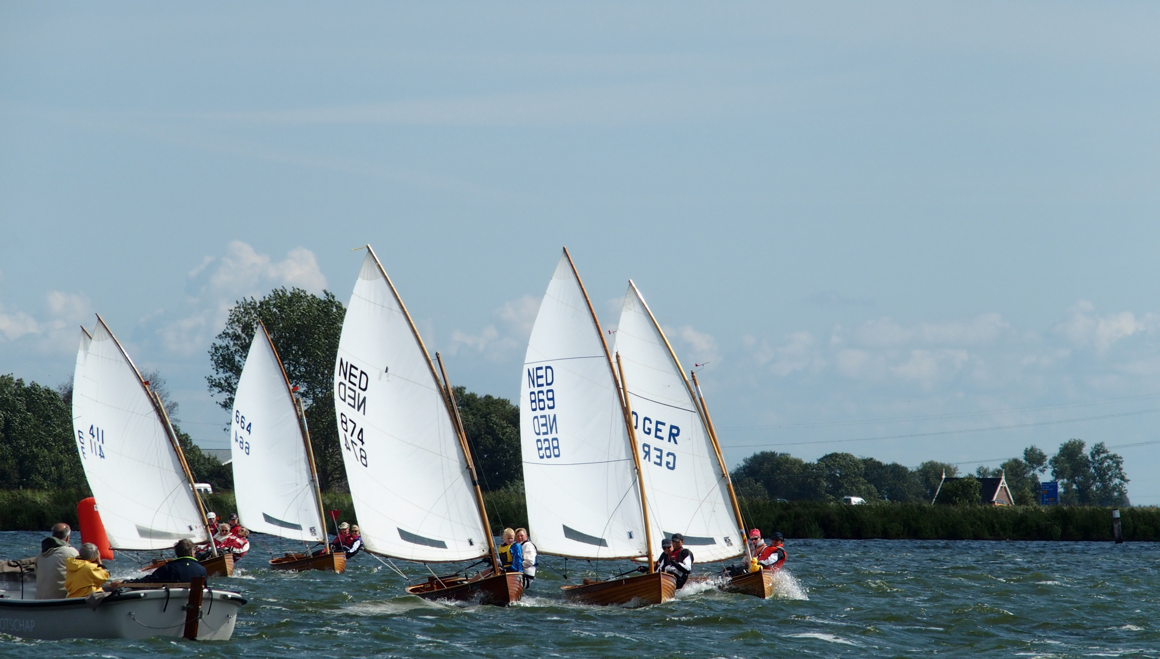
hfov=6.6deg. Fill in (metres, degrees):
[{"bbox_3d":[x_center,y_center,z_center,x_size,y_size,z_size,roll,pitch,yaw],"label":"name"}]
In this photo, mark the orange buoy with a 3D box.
[{"bbox_3d":[-12.648,5.184,262.000,0.750,1.650,0.750,-10,-1,0],"label":"orange buoy"}]

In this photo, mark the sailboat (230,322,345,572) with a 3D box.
[{"bbox_3d":[-6.300,2.563,213.952,2.070,5.450,3.680,-9,1,-13],"label":"sailboat"}]

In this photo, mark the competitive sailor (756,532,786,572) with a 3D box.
[{"bbox_3d":[3.422,4.128,182.086,0.750,0.950,0.600,8,-1,-41],"label":"competitive sailor"}]

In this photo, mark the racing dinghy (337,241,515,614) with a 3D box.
[{"bbox_3d":[-2.379,1.482,149.885,2.070,5.600,3.680,-13,2,-14],"label":"racing dinghy"}]

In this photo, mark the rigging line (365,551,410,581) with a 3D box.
[{"bbox_3d":[-3.167,3.880,164.915,0.820,0.500,0.250,1,-1,-30],"label":"rigging line"}]

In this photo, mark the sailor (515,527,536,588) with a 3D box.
[{"bbox_3d":[-0.887,3.475,150.300,0.750,1.050,0.480,1,-1,-37],"label":"sailor"}]

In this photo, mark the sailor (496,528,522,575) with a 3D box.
[{"bbox_3d":[-1.087,3.437,149.800,0.420,0.950,0.600,-1,-1,37],"label":"sailor"}]

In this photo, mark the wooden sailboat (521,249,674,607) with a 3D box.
[{"bbox_3d":[0.256,1.678,168.446,1.900,6.150,3.660,-7,0,-20],"label":"wooden sailboat"}]

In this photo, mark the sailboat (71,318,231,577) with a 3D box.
[{"bbox_3d":[-9.230,2.555,213.188,1.950,6.100,3.660,-16,7,-27],"label":"sailboat"}]

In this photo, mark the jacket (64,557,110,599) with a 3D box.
[{"bbox_3d":[-5.591,2.872,114.000,0.560,0.600,0.450,-1,-1,41],"label":"jacket"}]

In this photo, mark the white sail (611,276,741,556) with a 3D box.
[{"bbox_3d":[1.336,1.696,181.384,0.700,5.240,3.040,-13,3,-39],"label":"white sail"}]

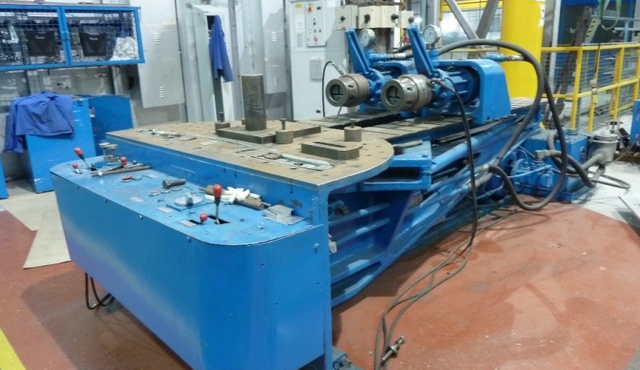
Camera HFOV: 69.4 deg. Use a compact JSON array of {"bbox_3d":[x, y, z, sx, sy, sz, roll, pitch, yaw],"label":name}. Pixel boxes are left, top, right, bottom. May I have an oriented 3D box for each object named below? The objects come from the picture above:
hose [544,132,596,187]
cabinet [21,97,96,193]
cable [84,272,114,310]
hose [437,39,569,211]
[{"bbox_3d":[2.726,-0.261,5.034,0.780,0.640,0.380,-14,18,-41],"label":"hose"},{"bbox_3d":[-3.627,-0.576,6.426,0.800,1.200,0.440,-14,18,-41],"label":"cabinet"},{"bbox_3d":[-1.393,0.666,2.920,0.160,0.220,0.140,-14,18,-41],"label":"cable"},{"bbox_3d":[1.512,-0.461,3.769,1.150,1.360,0.550,-14,18,-41],"label":"hose"}]

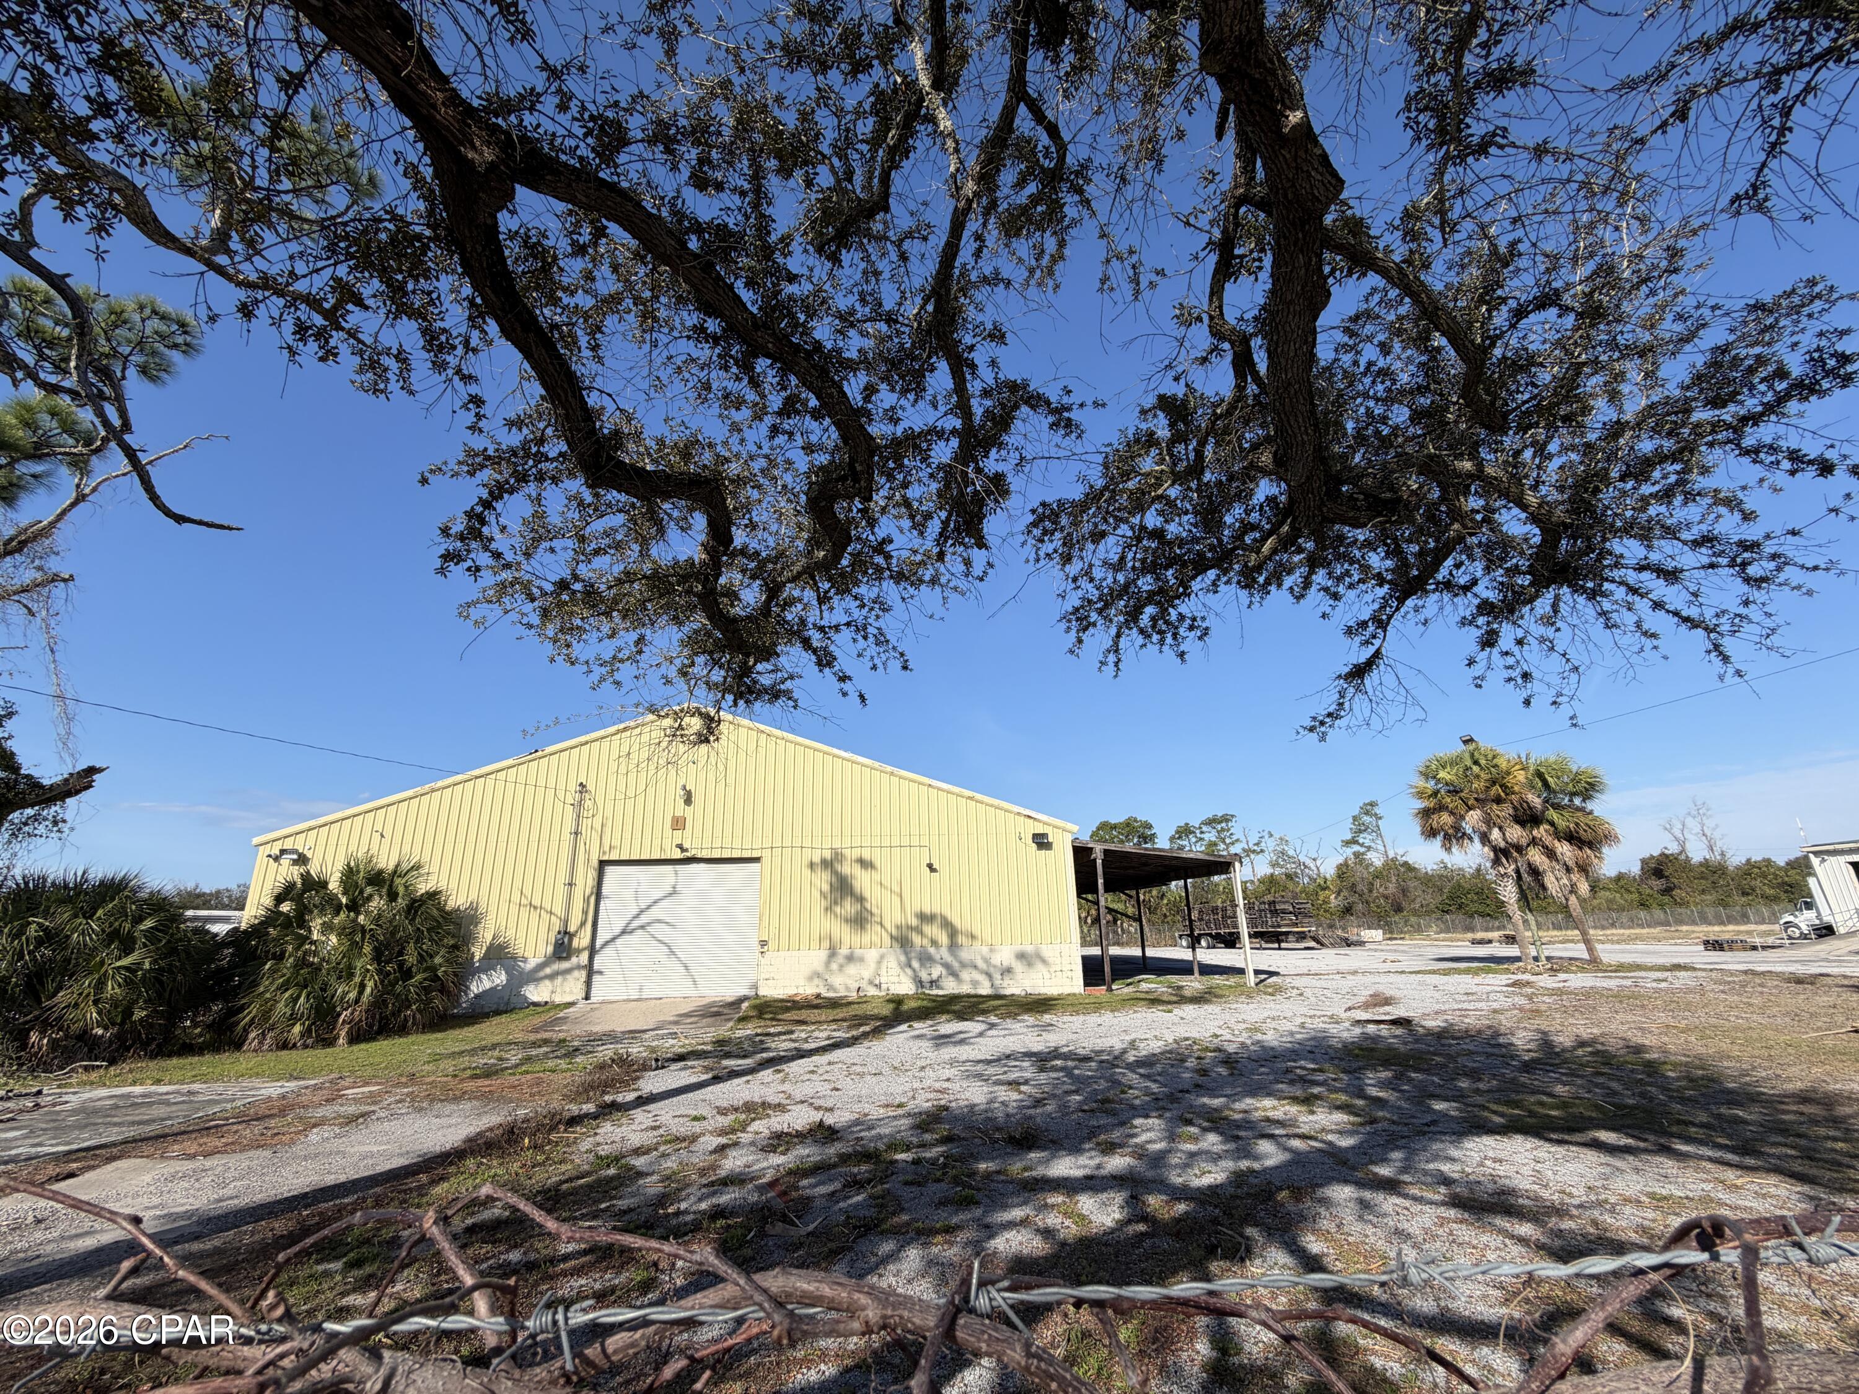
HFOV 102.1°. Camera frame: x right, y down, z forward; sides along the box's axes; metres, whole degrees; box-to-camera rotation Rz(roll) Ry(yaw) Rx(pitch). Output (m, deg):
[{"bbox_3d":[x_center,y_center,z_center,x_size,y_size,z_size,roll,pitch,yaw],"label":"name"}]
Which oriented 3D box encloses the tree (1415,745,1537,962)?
[{"bbox_3d":[23.685,6.553,32.013,4.300,9.100,4.300,-14,-21,34],"label":"tree"}]

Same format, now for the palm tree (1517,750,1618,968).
[{"bbox_3d":[26.249,6.472,30.968,3.800,8.500,3.800,-15,-22,37],"label":"palm tree"}]

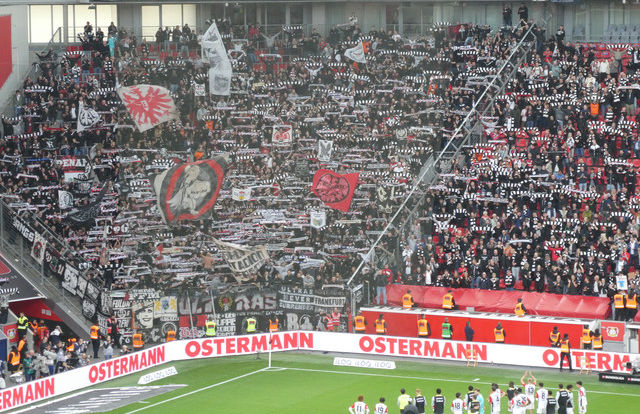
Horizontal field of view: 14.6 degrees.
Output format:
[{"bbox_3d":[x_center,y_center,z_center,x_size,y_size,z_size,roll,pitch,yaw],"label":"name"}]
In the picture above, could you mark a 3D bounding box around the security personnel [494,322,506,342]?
[{"bbox_3d":[8.363,6.259,116.283,0.560,1.800,0.400,2,6,21],"label":"security personnel"}]

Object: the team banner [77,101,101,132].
[{"bbox_3d":[-12.289,-4.804,132.500,1.270,1.580,0.300,-1,5,-3],"label":"team banner"}]

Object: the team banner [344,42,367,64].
[{"bbox_3d":[2.007,-8.733,141.087,1.220,1.250,0.250,-1,6,0],"label":"team banner"}]

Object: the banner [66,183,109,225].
[{"bbox_3d":[-11.907,-0.128,127.823,2.150,2.100,0.400,-1,6,0],"label":"banner"}]

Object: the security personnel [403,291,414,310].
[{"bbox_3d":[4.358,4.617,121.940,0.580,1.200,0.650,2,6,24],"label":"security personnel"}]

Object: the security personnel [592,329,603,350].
[{"bbox_3d":[12.790,6.513,114.839,0.560,1.800,0.380,1,6,14],"label":"security personnel"}]

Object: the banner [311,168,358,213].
[{"bbox_3d":[0.729,-0.830,125.500,2.400,2.050,0.450,0,5,0],"label":"banner"}]

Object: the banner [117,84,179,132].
[{"bbox_3d":[-8.990,-5.186,130.083,3.254,2.519,0.600,-1,6,-9],"label":"banner"}]

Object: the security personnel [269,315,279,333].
[{"bbox_3d":[-2.204,6.074,118.758,0.560,1.800,0.400,0,6,7],"label":"security personnel"}]

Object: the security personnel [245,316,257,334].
[{"bbox_3d":[-3.320,6.098,121.442,0.580,1.800,0.380,-2,6,-10],"label":"security personnel"}]

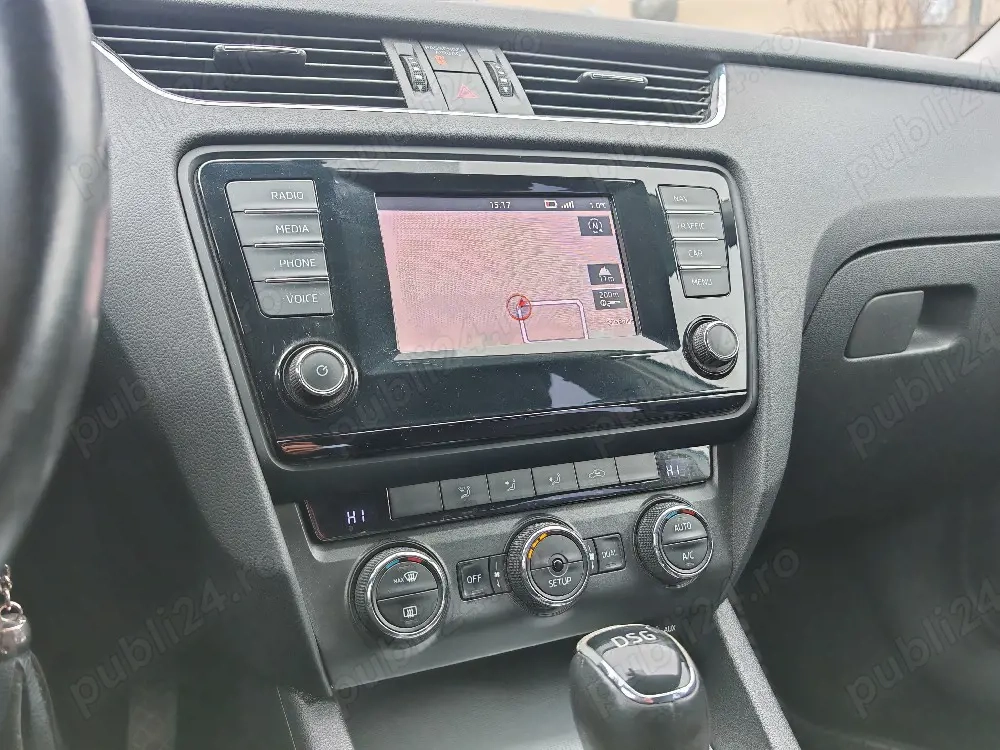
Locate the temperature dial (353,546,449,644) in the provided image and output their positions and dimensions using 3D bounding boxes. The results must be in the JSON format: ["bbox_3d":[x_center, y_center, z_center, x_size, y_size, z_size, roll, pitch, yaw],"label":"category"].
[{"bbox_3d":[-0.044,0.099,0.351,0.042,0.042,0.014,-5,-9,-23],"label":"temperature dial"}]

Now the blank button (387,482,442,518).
[{"bbox_3d":[-0.039,0.057,0.357,0.025,0.014,0.005,-5,-10,-23],"label":"blank button"}]

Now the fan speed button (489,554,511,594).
[{"bbox_3d":[-0.001,0.093,0.363,0.009,0.016,0.005,-5,-10,-23],"label":"fan speed button"}]

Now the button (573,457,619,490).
[{"bbox_3d":[0.048,0.050,0.393,0.023,0.014,0.005,-5,-10,-23],"label":"button"}]

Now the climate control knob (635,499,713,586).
[{"bbox_3d":[0.090,0.084,0.395,0.042,0.042,0.013,-5,-10,-23],"label":"climate control knob"}]

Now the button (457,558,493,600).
[{"bbox_3d":[-0.012,0.094,0.359,0.016,0.017,0.005,-5,-10,-23],"label":"button"}]

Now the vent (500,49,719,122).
[{"bbox_3d":[0.074,-0.170,0.476,0.143,0.025,0.060,-5,55,-23],"label":"vent"}]

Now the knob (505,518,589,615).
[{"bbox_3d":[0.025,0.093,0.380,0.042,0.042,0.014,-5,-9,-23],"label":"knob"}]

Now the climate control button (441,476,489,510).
[{"bbox_3d":[-0.018,0.057,0.379,0.024,0.015,0.008,-5,-9,-23],"label":"climate control button"}]

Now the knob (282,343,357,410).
[{"bbox_3d":[-0.074,-0.001,0.323,0.029,0.029,0.013,-5,-12,-23],"label":"knob"}]

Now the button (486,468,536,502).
[{"bbox_3d":[0.004,0.055,0.389,0.024,0.015,0.008,-5,-9,-23],"label":"button"}]

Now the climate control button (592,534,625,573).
[{"bbox_3d":[0.056,0.091,0.402,0.015,0.018,0.008,-5,-9,-23],"label":"climate control button"}]

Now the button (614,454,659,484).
[{"bbox_3d":[0.072,0.049,0.417,0.024,0.015,0.008,-5,-9,-23],"label":"button"}]

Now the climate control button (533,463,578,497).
[{"bbox_3d":[0.027,0.051,0.384,0.023,0.014,0.005,-5,-10,-23],"label":"climate control button"}]

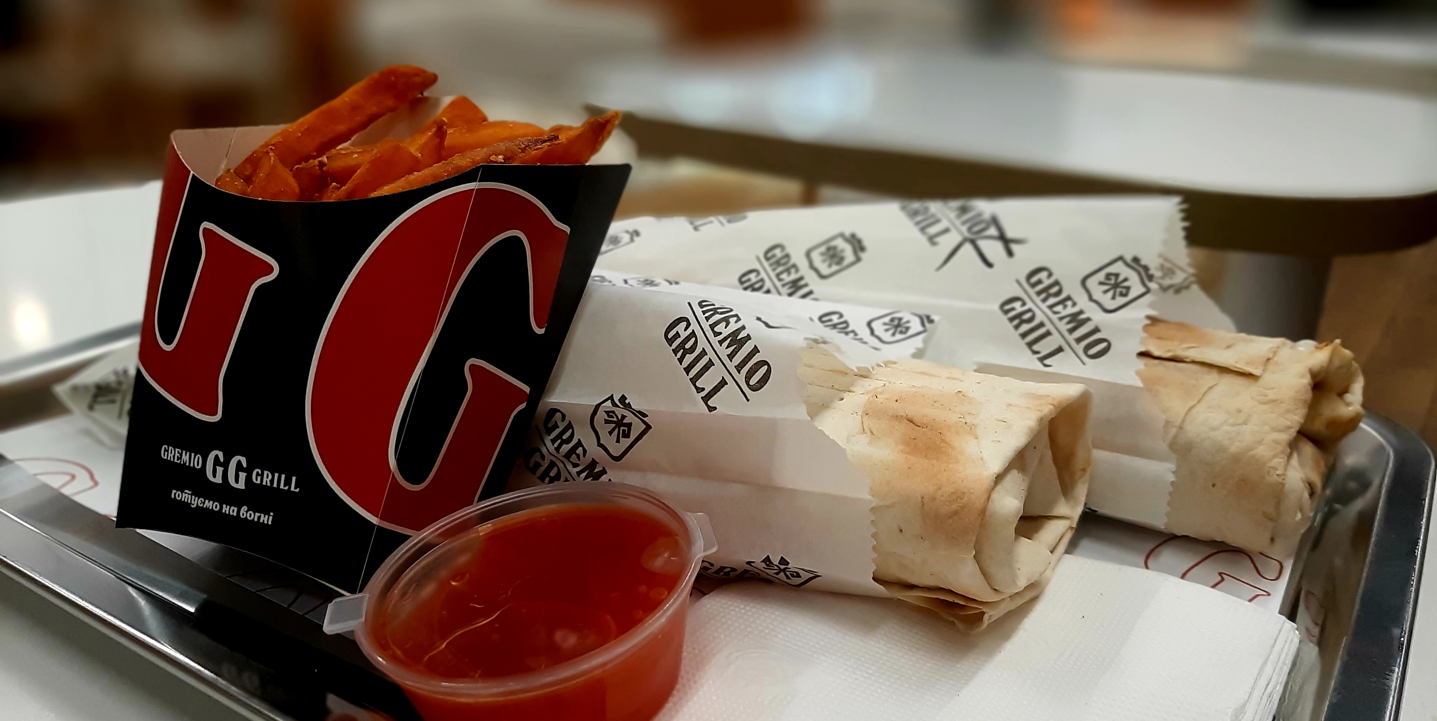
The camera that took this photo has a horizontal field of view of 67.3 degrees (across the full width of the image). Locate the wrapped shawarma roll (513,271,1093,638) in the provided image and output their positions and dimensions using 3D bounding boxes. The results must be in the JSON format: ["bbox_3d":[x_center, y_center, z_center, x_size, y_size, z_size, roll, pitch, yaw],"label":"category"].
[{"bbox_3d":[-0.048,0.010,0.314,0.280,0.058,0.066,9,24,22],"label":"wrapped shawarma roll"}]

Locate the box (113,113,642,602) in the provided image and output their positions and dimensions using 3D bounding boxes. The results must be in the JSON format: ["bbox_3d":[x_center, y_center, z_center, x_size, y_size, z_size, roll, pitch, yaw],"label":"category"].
[{"bbox_3d":[-0.094,-0.008,0.284,0.111,0.130,0.056,10,-1,21],"label":"box"}]

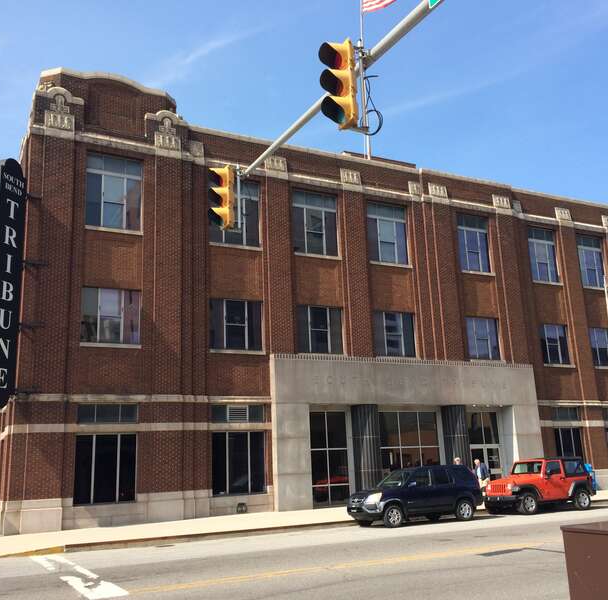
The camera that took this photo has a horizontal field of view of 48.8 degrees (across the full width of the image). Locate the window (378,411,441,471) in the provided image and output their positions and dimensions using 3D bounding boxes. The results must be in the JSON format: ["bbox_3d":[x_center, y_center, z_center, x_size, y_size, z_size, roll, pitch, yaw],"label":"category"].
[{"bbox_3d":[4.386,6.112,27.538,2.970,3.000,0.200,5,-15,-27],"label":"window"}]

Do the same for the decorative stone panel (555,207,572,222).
[{"bbox_3d":[13.396,-4.433,34.645,0.980,0.630,0.220,5,-15,-27],"label":"decorative stone panel"}]

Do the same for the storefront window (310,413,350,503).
[{"bbox_3d":[0.989,6.119,25.999,1.690,3.510,0.140,5,-15,-27],"label":"storefront window"}]

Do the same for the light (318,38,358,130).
[{"bbox_3d":[0.438,-2.705,8.362,0.390,1.060,0.340,5,-15,-27],"label":"light"}]

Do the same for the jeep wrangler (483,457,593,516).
[{"bbox_3d":[8.090,6.363,23.216,4.100,1.770,1.850,5,-15,-27],"label":"jeep wrangler"}]

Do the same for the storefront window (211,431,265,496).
[{"bbox_3d":[-2.347,5.841,24.010,2.020,2.220,0.140,5,-15,-27],"label":"storefront window"}]

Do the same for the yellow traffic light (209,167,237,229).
[{"bbox_3d":[-1.417,-1.777,11.666,0.400,1.060,0.340,5,-15,-27],"label":"yellow traffic light"}]

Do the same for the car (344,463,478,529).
[{"bbox_3d":[3.393,6.006,20.787,4.570,1.680,1.800,5,-15,-27],"label":"car"}]

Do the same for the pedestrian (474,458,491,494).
[{"bbox_3d":[6.707,6.809,25.155,0.420,1.660,0.550,9,-18,-40],"label":"pedestrian"}]

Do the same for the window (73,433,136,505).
[{"bbox_3d":[-6.365,5.444,21.573,1.930,2.200,0.200,5,-15,-27],"label":"window"}]

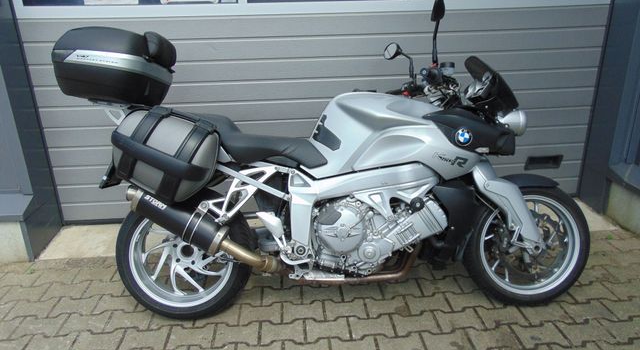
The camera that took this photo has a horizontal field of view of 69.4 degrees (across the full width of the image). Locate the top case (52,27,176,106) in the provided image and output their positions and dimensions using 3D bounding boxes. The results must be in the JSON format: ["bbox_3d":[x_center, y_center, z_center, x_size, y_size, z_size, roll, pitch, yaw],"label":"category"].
[{"bbox_3d":[-0.896,-0.474,2.070,0.460,0.315,0.560,6,4,-2],"label":"top case"}]

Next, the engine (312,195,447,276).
[{"bbox_3d":[0.247,0.229,2.143,0.600,0.380,0.430,-2,5,-1],"label":"engine"}]

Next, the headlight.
[{"bbox_3d":[0.866,-0.239,2.102,0.135,0.130,0.180,-2,5,-1],"label":"headlight"}]

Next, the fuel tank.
[{"bbox_3d":[0.289,-0.191,2.110,0.740,0.360,0.440,2,5,-2],"label":"fuel tank"}]

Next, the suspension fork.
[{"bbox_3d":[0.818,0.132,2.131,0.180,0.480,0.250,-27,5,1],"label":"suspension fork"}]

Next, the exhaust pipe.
[{"bbox_3d":[-0.473,0.224,1.932,0.670,0.155,0.150,29,3,-4],"label":"exhaust pipe"}]

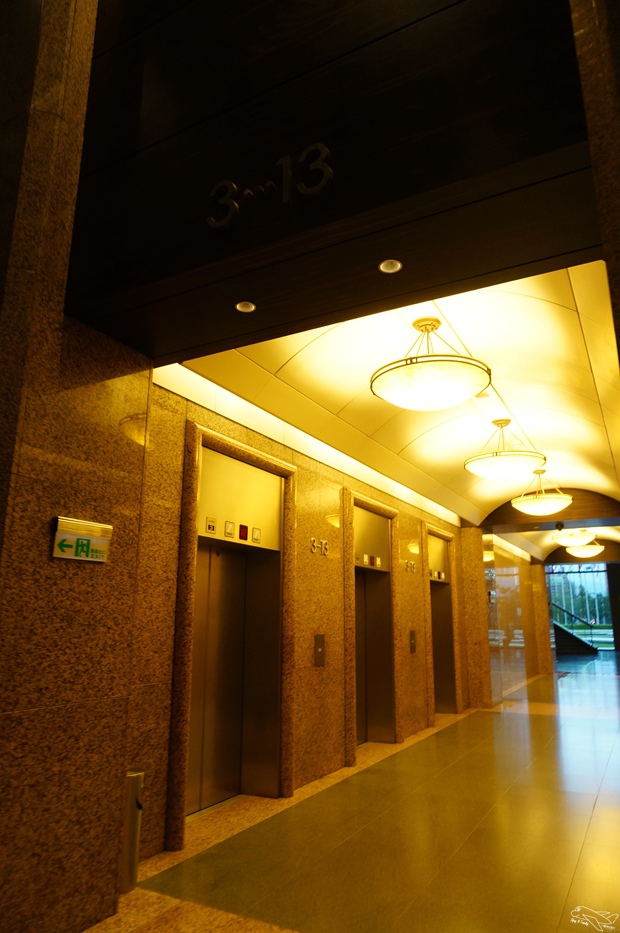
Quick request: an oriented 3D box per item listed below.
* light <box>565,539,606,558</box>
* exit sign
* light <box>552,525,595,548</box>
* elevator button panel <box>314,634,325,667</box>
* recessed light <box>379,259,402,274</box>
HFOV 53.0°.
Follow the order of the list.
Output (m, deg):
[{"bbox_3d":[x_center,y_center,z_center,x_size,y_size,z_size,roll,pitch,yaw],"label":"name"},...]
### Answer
[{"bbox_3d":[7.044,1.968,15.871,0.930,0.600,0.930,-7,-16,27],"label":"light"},{"bbox_3d":[-1.196,0.389,3.256,0.050,0.205,0.360,-7,-16,27],"label":"exit sign"},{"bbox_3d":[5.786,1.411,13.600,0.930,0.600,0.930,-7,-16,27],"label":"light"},{"bbox_3d":[0.097,1.850,6.234,0.020,0.305,0.205,-7,-16,27],"label":"elevator button panel"},{"bbox_3d":[0.377,-0.949,2.905,0.120,0.050,0.120,0,-14,0],"label":"recessed light"}]

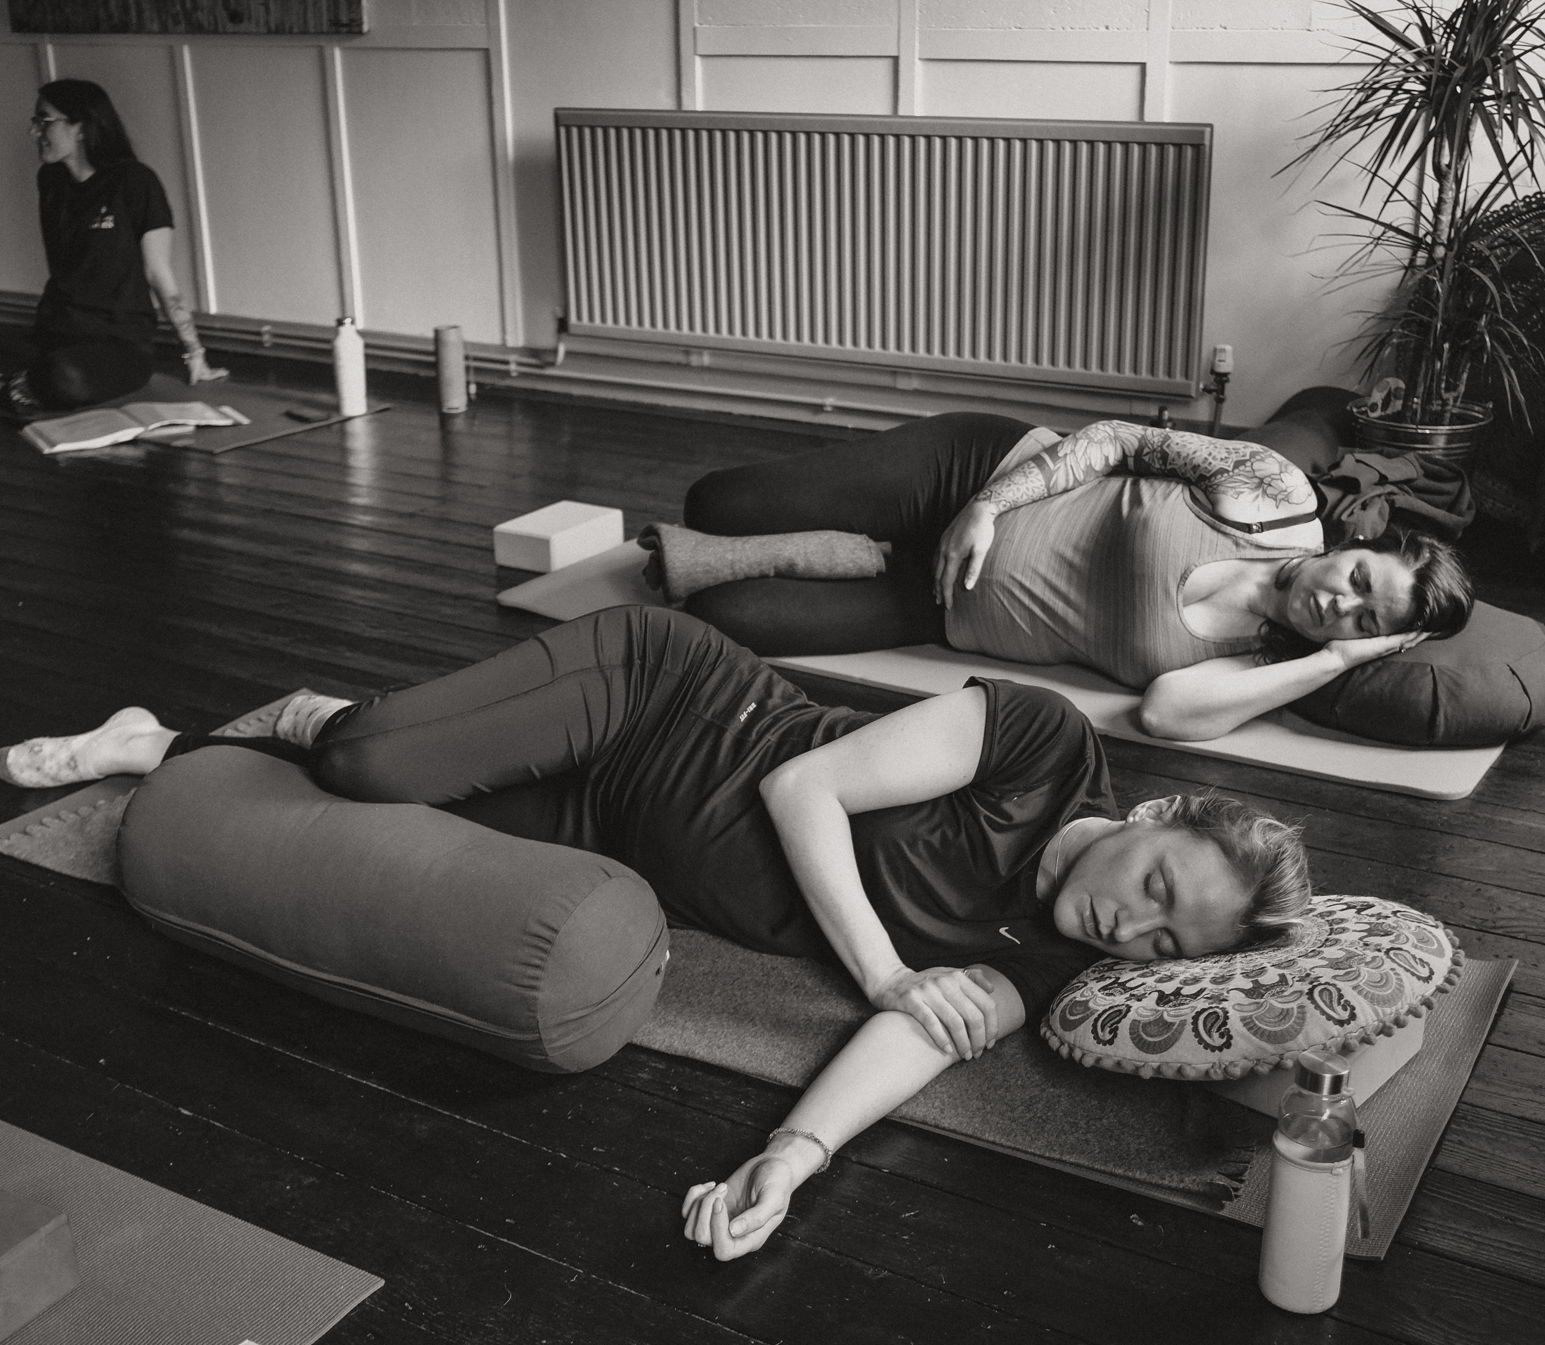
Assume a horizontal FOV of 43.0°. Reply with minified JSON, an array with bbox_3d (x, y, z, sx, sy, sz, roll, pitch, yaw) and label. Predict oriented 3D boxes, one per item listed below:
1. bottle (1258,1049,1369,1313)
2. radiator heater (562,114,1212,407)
[{"bbox_3d":[0.449,0.423,1.640,0.069,0.222,0.069,11,24,31],"label":"bottle"},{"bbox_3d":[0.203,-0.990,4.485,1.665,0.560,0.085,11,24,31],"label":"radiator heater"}]

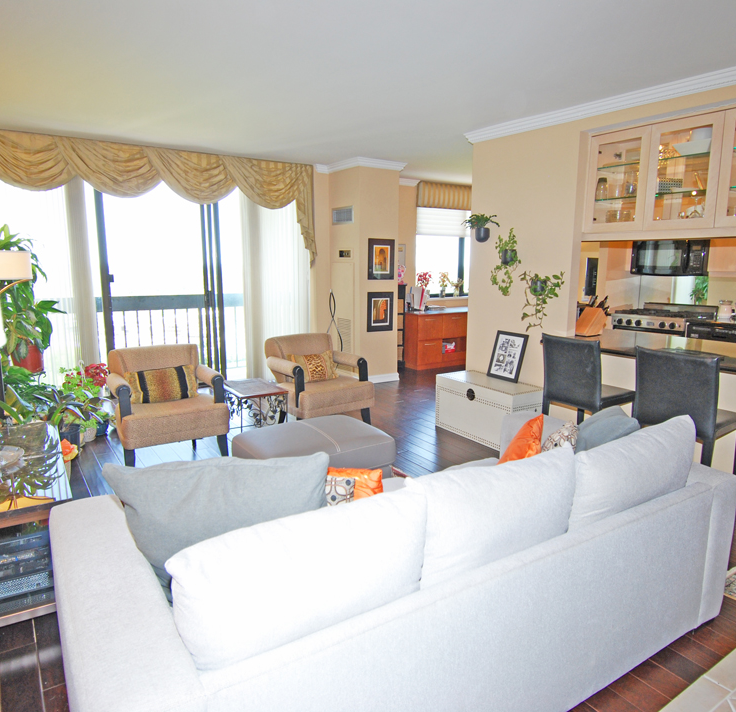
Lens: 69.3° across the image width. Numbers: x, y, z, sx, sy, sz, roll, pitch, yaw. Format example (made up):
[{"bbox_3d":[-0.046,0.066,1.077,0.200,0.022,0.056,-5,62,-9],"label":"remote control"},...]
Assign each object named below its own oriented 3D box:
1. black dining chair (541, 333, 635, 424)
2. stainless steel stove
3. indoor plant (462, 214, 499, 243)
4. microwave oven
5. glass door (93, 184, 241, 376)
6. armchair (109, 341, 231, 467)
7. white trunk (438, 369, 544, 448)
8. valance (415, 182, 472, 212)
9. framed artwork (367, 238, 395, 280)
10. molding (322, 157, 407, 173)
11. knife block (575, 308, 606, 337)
[{"bbox_3d":[1.501,0.362,3.656,0.510,1.010,0.430,-8,13,-36],"label":"black dining chair"},{"bbox_3d":[3.156,-0.003,5.774,0.660,1.040,0.760,-7,13,-34],"label":"stainless steel stove"},{"bbox_3d":[1.005,-1.139,4.757,0.230,0.260,0.280,-7,13,-34],"label":"indoor plant"},{"bbox_3d":[3.282,-1.077,5.611,0.400,0.425,0.787,-7,13,-34],"label":"microwave oven"},{"bbox_3d":[-2.115,-0.681,5.811,1.450,2.280,0.100,-7,13,-34],"label":"glass door"},{"bbox_3d":[-1.525,0.393,4.060,0.720,0.800,0.780,-6,12,-30],"label":"armchair"},{"bbox_3d":[1.020,0.455,4.590,0.400,0.490,0.870,-7,13,-34],"label":"white trunk"},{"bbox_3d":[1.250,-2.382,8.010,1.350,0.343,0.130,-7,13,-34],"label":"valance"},{"bbox_3d":[0.174,-1.117,6.234,0.393,0.473,0.030,-7,13,-34],"label":"framed artwork"},{"bbox_3d":[-0.034,-2.193,6.258,0.721,0.084,0.701,-7,13,-34],"label":"molding"},{"bbox_3d":[1.797,-0.291,4.297,0.255,0.235,0.125,-6,12,-31],"label":"knife block"}]

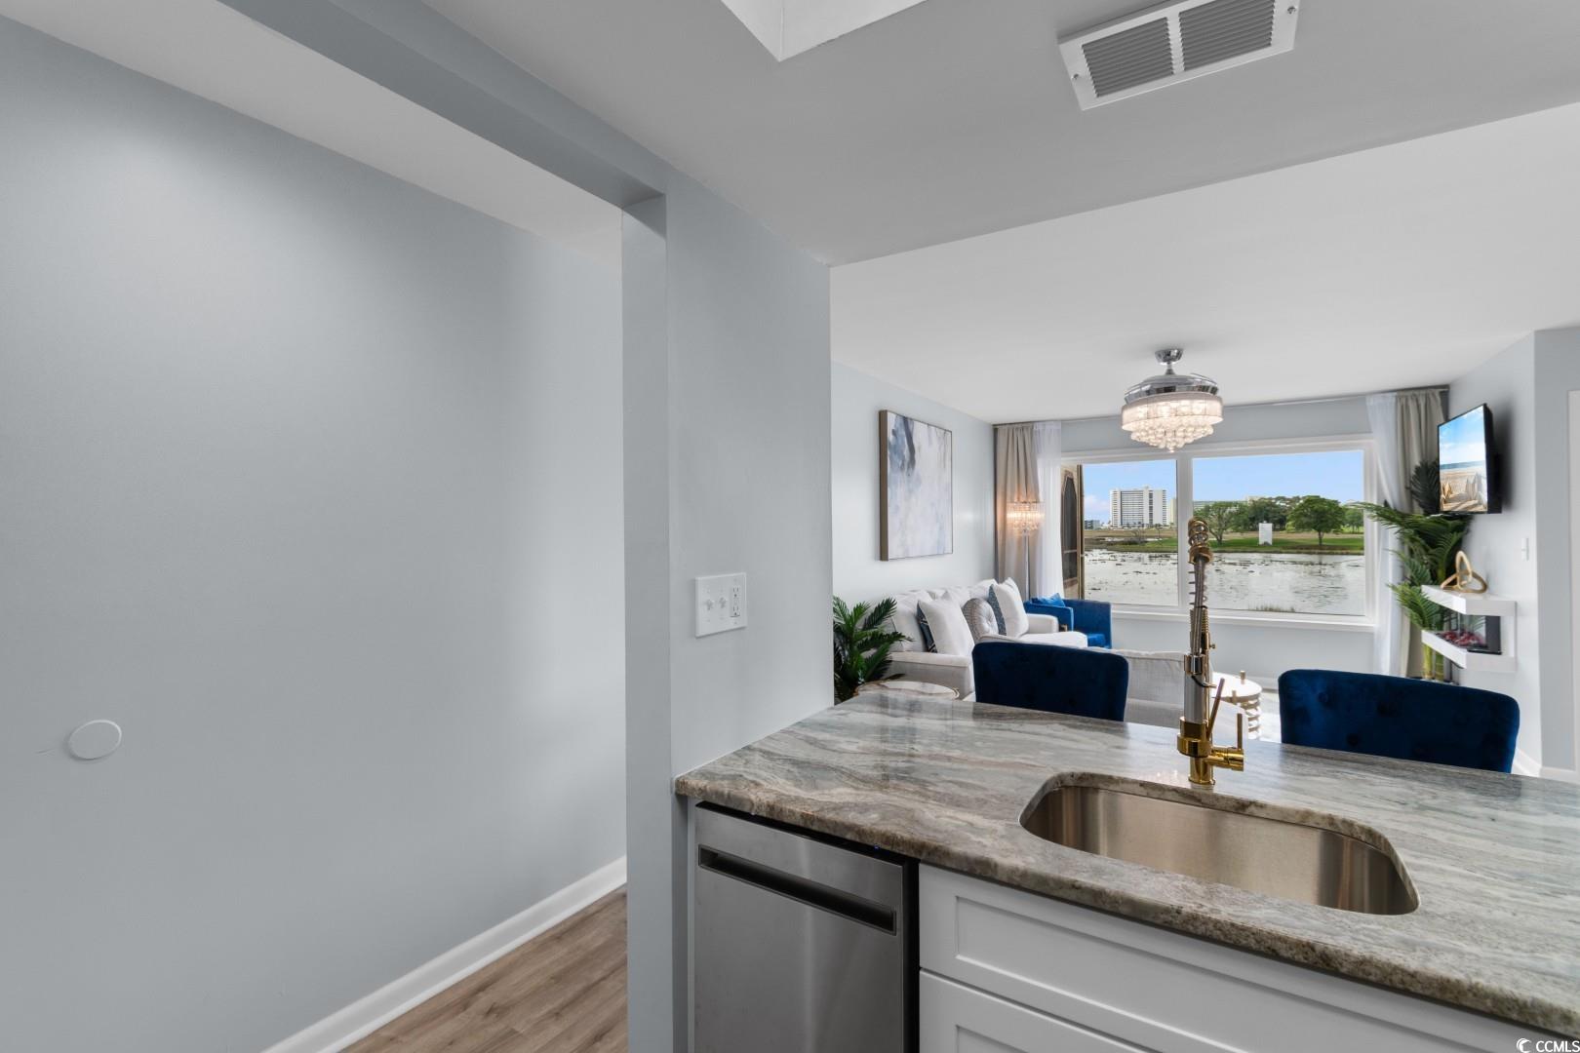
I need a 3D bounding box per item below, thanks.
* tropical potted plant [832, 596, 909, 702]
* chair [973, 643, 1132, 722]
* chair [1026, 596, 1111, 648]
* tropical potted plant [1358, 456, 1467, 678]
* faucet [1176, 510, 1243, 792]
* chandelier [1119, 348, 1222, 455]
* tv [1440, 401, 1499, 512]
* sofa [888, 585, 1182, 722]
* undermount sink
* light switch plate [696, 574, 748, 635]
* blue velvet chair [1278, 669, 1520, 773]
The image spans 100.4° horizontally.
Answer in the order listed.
[{"bbox_3d":[0.396,0.899,3.645,0.620,1.040,0.620,-1,0,34],"label":"tropical potted plant"},{"bbox_3d":[0.692,0.892,1.850,0.460,1.040,0.540,-1,0,34],"label":"chair"},{"bbox_3d":[2.449,1.044,6.003,0.720,0.720,0.700,0,0,-39],"label":"chair"},{"bbox_3d":[4.371,0.455,4.660,0.700,1.850,0.780,-1,0,34],"label":"tropical potted plant"},{"bbox_3d":[0.755,0.240,1.187,0.105,0.510,0.230,-1,0,34],"label":"faucet"},{"bbox_3d":[2.215,-0.734,3.844,0.520,0.610,0.520,-1,0,34],"label":"chandelier"},{"bbox_3d":[4.357,-0.396,4.221,0.060,0.620,1.050,-1,0,34],"label":"tv"},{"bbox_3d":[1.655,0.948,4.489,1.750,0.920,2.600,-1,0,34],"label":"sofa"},{"bbox_3d":[0.671,0.606,1.082,0.520,0.210,0.375,-1,0,34],"label":"undermount sink"},{"bbox_3d":[-0.142,0.170,1.435,0.012,0.124,0.172,-1,0,34],"label":"light switch plate"},{"bbox_3d":[1.340,0.884,1.419,0.460,1.040,0.540,-1,0,34],"label":"blue velvet chair"}]

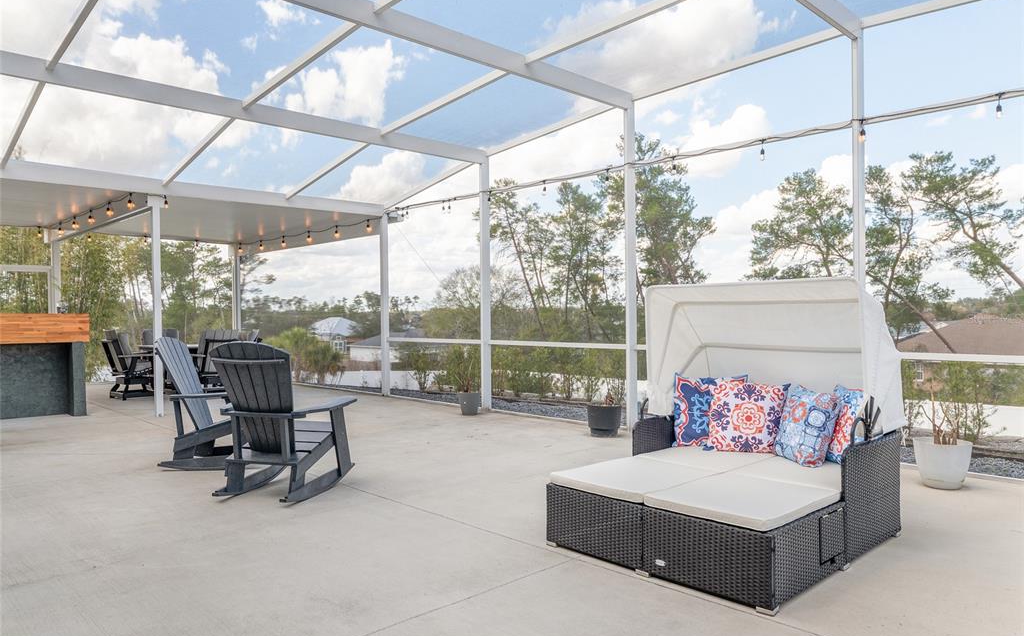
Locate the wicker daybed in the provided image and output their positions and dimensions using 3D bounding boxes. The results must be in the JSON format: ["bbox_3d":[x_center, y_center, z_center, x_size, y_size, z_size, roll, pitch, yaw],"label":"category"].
[{"bbox_3d":[1.165,0.507,3.851,1.518,1.398,1.272,0,0,-44],"label":"wicker daybed"}]

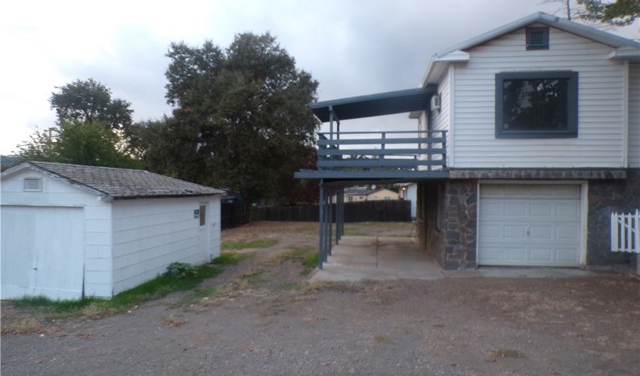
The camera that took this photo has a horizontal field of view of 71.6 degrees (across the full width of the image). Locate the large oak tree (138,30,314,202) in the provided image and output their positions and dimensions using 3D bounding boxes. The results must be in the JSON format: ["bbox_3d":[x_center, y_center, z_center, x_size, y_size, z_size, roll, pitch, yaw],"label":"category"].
[{"bbox_3d":[-6.200,-4.000,29.300,12.100,12.600,11.000,0,0,0],"label":"large oak tree"}]

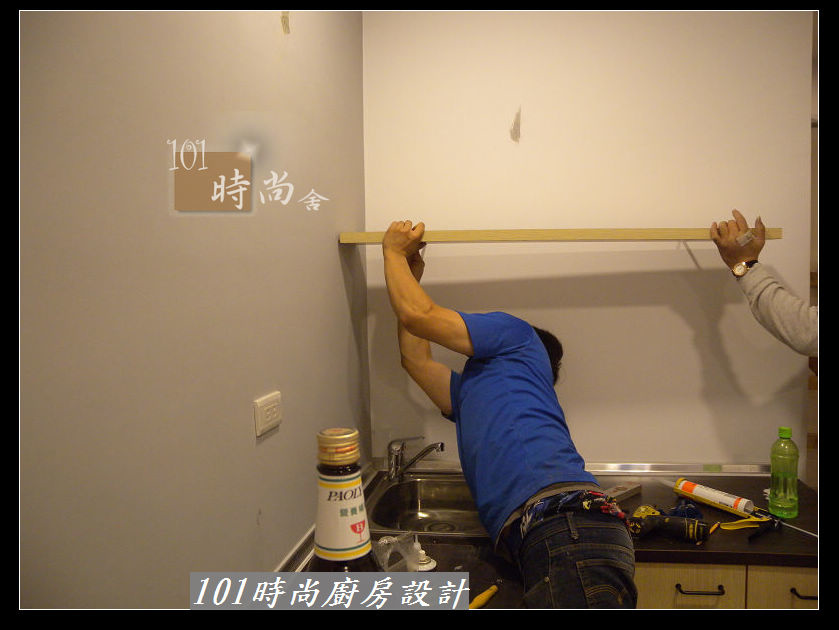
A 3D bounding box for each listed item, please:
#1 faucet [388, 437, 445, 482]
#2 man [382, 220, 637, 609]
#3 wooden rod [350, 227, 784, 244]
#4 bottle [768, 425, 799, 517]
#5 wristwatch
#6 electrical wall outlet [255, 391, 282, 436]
[{"bbox_3d":[-0.016,0.447,2.107,0.180,0.135,0.055,1,3,37],"label":"faucet"},{"bbox_3d":[0.252,0.575,1.607,0.520,1.600,0.680,-2,3,-23],"label":"man"},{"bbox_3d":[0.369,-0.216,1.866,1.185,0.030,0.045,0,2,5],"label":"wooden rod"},{"bbox_3d":[0.934,0.399,1.742,0.072,0.224,0.072,-1,2,9],"label":"bottle"},{"bbox_3d":[0.850,-0.121,1.770,0.055,0.036,0.048,-24,0,35],"label":"wristwatch"},{"bbox_3d":[-0.295,0.196,1.353,0.012,0.070,0.120,-1,2,9],"label":"electrical wall outlet"}]

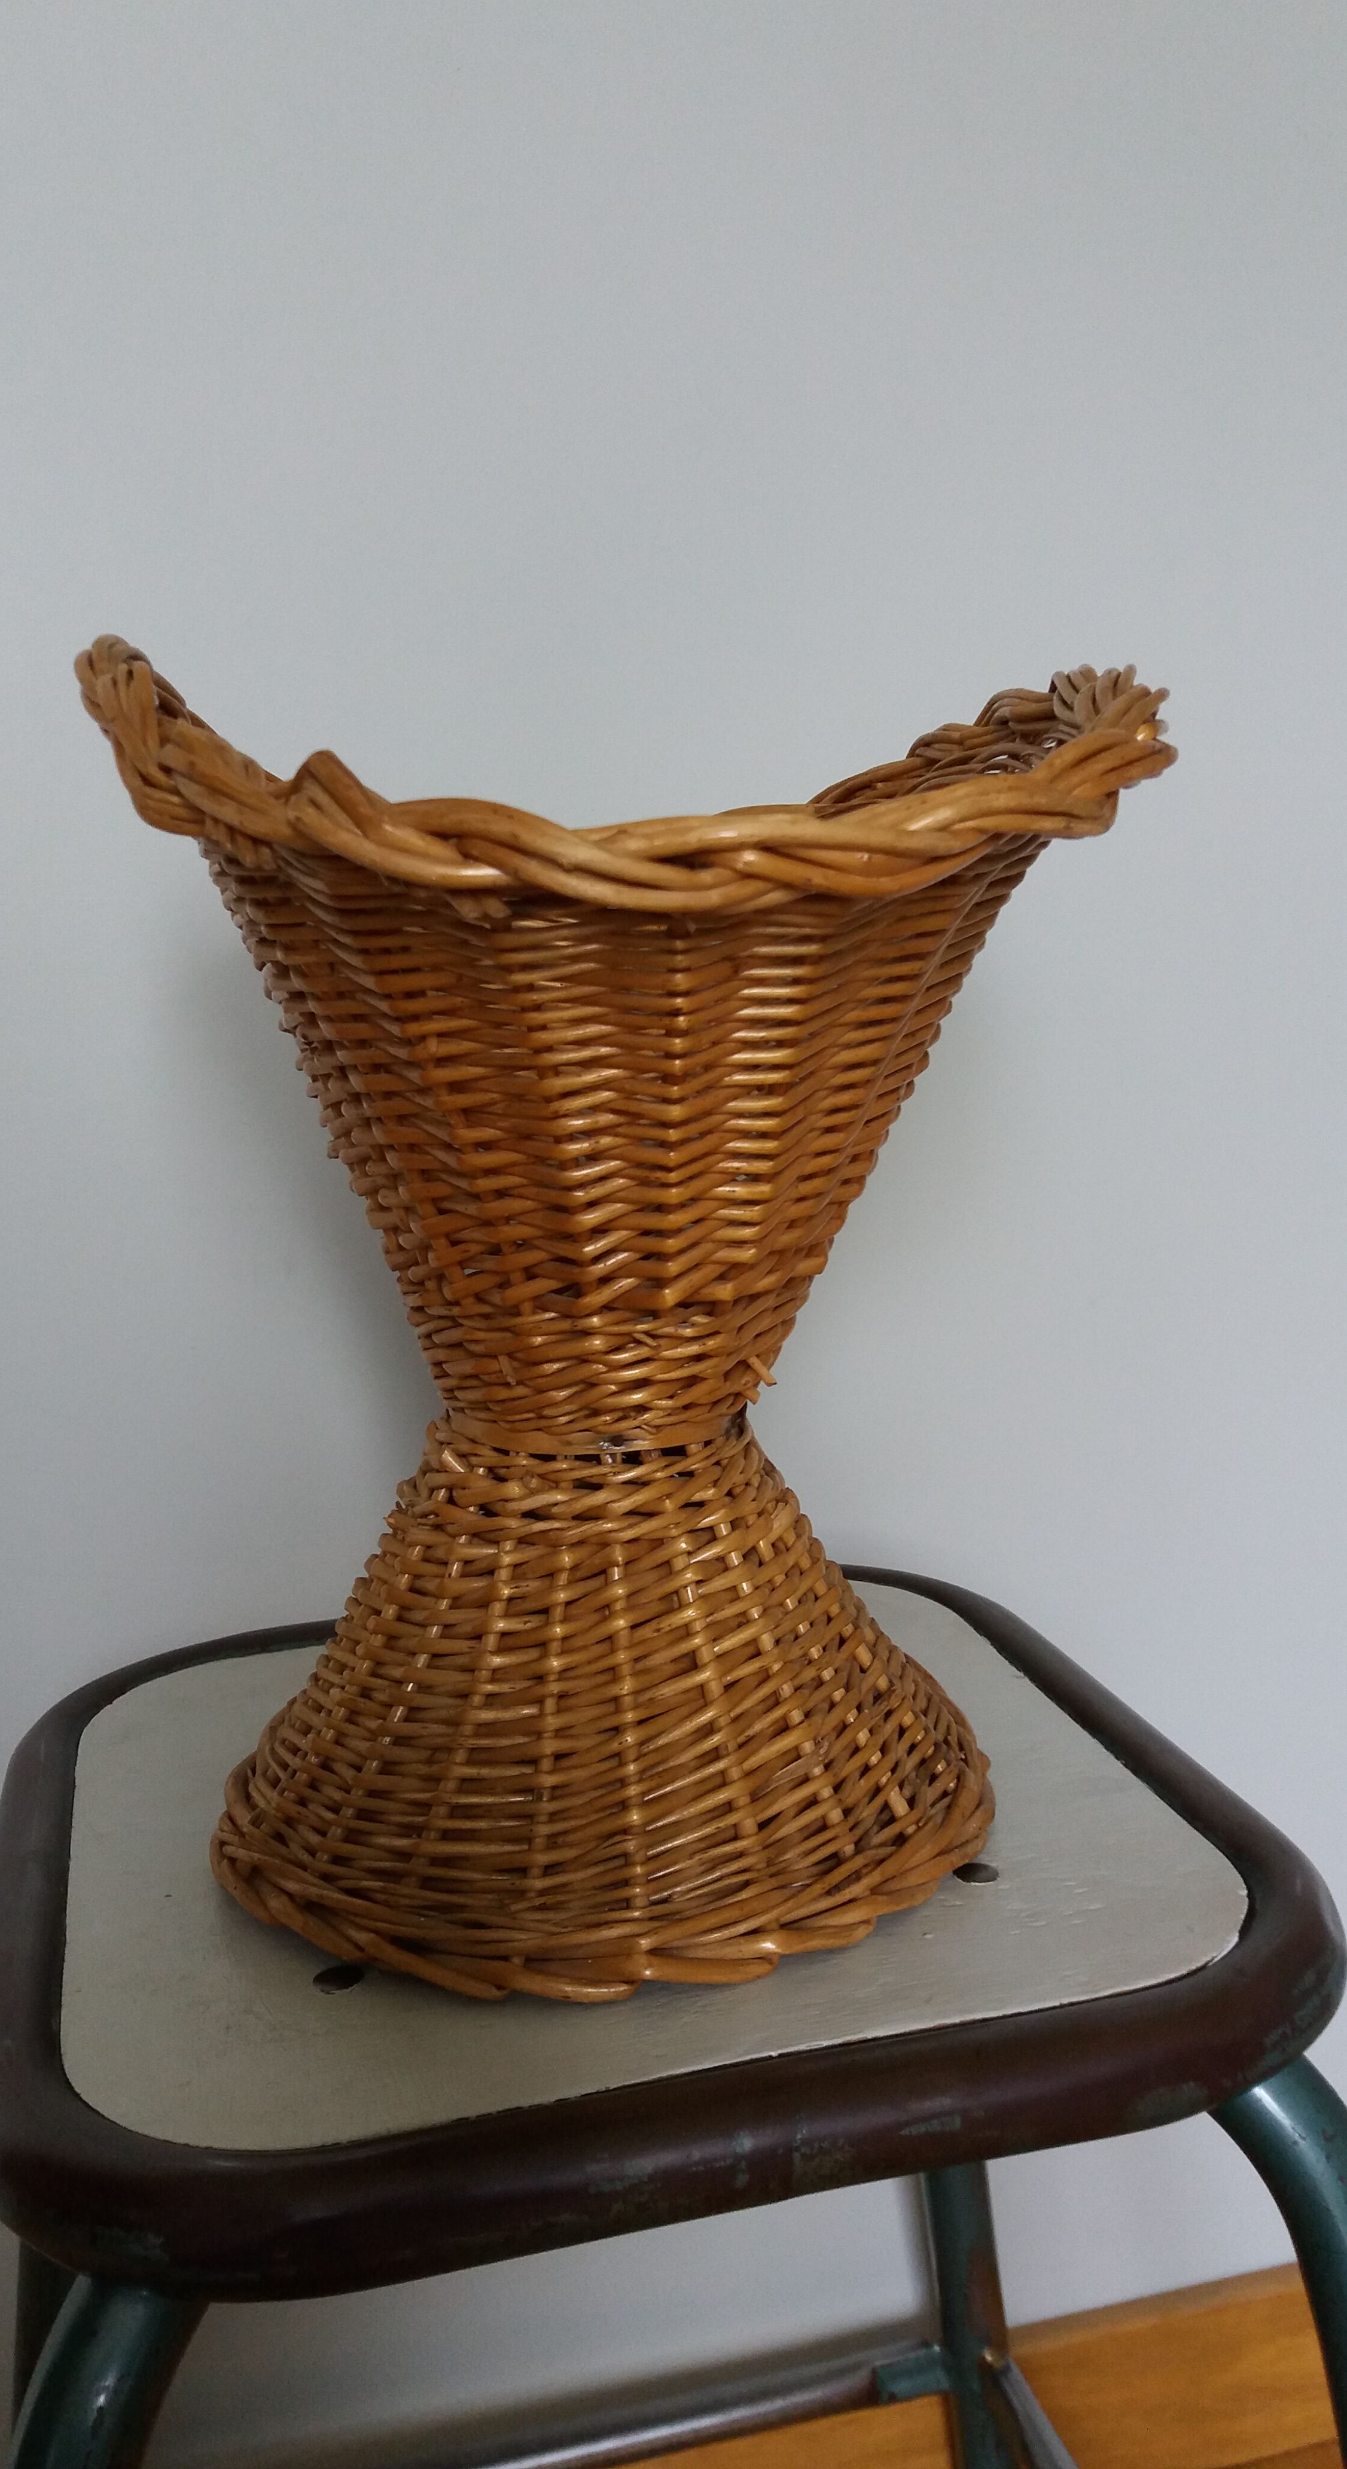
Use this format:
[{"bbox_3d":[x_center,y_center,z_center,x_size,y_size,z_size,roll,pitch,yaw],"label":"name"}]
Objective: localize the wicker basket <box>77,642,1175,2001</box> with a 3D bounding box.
[{"bbox_3d":[0.000,-0.001,0.517,0.273,0.301,0.235,-4,10,-9],"label":"wicker basket"}]

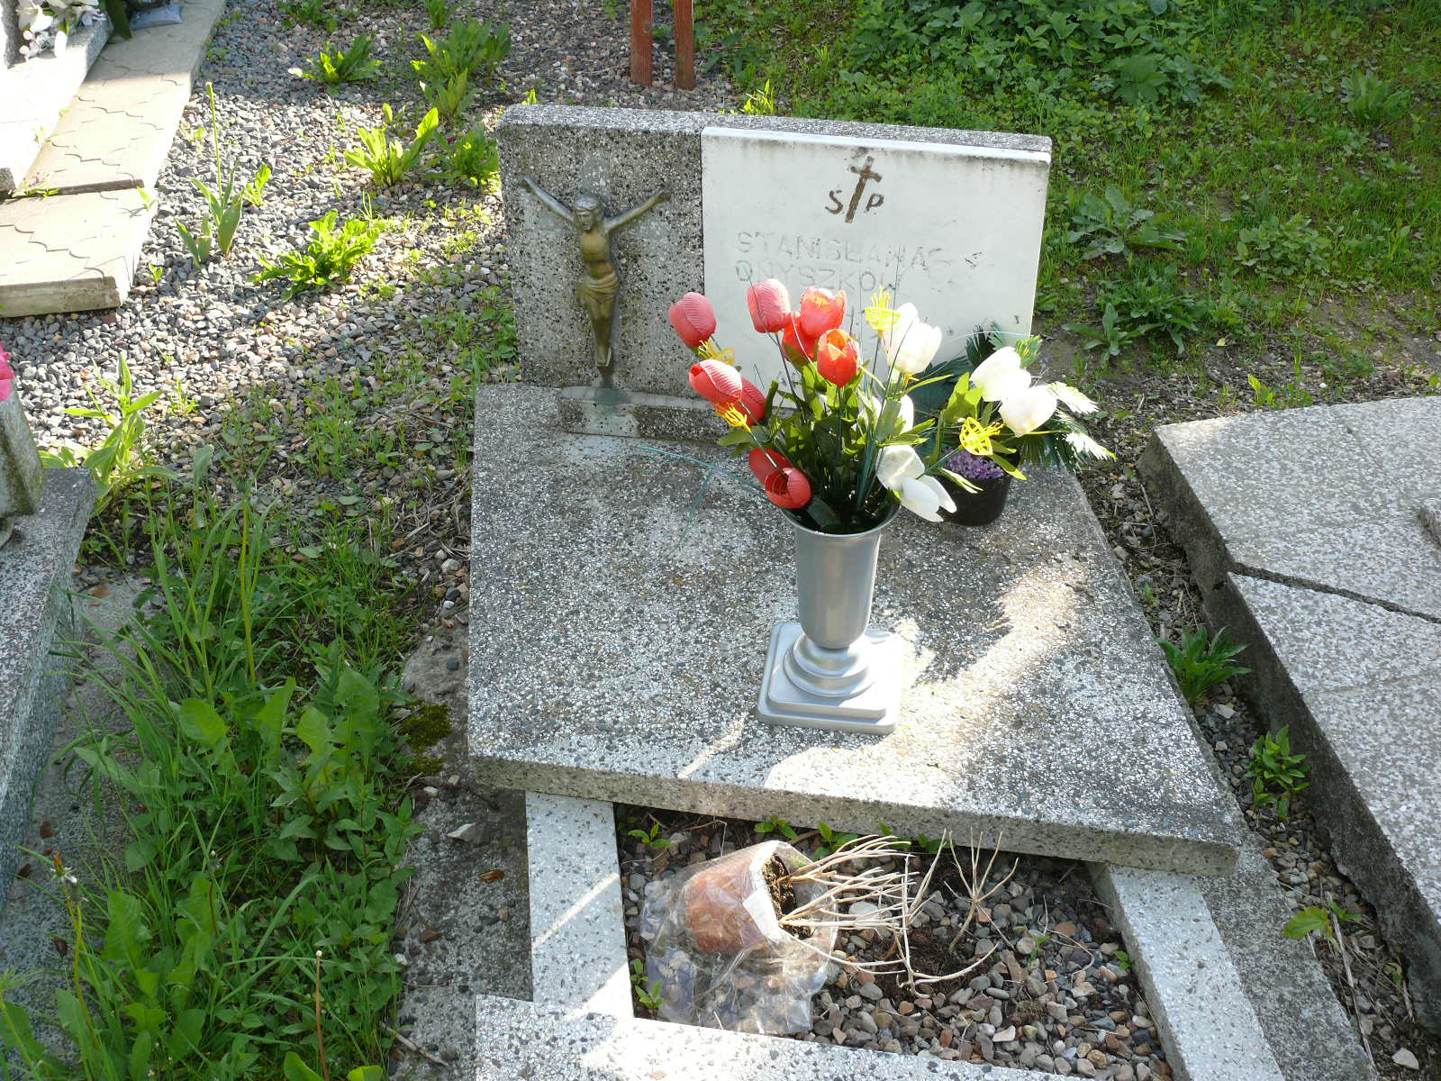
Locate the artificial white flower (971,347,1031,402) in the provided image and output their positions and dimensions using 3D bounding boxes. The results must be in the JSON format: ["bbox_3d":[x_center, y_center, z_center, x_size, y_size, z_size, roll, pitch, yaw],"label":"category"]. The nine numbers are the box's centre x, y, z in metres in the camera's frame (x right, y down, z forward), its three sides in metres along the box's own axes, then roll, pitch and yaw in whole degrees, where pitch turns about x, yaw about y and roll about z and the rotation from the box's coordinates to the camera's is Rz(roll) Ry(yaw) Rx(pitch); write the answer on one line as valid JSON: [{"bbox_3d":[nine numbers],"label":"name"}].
[{"bbox_3d":[0.282,-0.166,1.461,0.052,0.066,0.052,24,35,-19],"label":"artificial white flower"}]

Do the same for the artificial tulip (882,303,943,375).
[{"bbox_3d":[0.189,-0.198,1.433,0.060,0.076,0.056,5,39,-4],"label":"artificial tulip"}]

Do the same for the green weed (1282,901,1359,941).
[{"bbox_3d":[0.707,0.446,1.711,0.083,0.038,0.050,-1,40,0],"label":"green weed"}]

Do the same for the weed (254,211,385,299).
[{"bbox_3d":[-0.844,-0.600,3.062,0.275,0.150,0.233,0,32,0],"label":"weed"}]

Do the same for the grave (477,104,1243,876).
[{"bbox_3d":[0.101,-0.122,1.809,0.998,0.477,0.813,5,41,7],"label":"grave"}]

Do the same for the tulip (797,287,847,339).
[{"bbox_3d":[0.109,-0.244,1.565,0.052,0.059,0.052,-3,30,2],"label":"tulip"}]

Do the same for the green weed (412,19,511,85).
[{"bbox_3d":[-0.652,-1.249,3.661,0.240,0.140,0.190,-1,40,0],"label":"green weed"}]

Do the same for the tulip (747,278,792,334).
[{"bbox_3d":[0.053,-0.252,1.570,0.049,0.062,0.049,-10,23,6],"label":"tulip"}]

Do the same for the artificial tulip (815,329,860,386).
[{"bbox_3d":[0.117,-0.181,1.443,0.047,0.062,0.047,-1,40,0],"label":"artificial tulip"}]

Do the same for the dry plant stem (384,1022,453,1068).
[{"bbox_3d":[-0.330,0.541,1.573,0.096,0.012,0.012,22,44,24],"label":"dry plant stem"}]

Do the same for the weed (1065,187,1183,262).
[{"bbox_3d":[0.896,-0.701,3.223,0.266,0.132,0.240,0,32,0],"label":"weed"}]

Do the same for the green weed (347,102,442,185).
[{"bbox_3d":[-0.802,-0.964,3.553,0.233,0.183,0.175,0,32,0],"label":"green weed"}]

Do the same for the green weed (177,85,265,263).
[{"bbox_3d":[-1.074,-0.787,3.131,0.191,0.379,0.143,0,32,0],"label":"green weed"}]

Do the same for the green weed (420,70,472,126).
[{"bbox_3d":[-0.735,-1.185,3.908,0.145,0.139,0.123,0,32,0],"label":"green weed"}]

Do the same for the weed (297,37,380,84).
[{"bbox_3d":[-1.110,-1.392,4.224,0.245,0.115,0.184,0,32,0],"label":"weed"}]

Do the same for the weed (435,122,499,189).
[{"bbox_3d":[-0.563,-0.866,3.220,0.160,0.115,0.140,-1,40,0],"label":"weed"}]

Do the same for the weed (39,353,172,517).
[{"bbox_3d":[-0.973,-0.153,2.268,0.200,0.240,0.170,-1,40,0],"label":"weed"}]

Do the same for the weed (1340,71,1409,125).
[{"bbox_3d":[1.764,-1.190,3.925,0.188,0.128,0.160,0,32,0],"label":"weed"}]

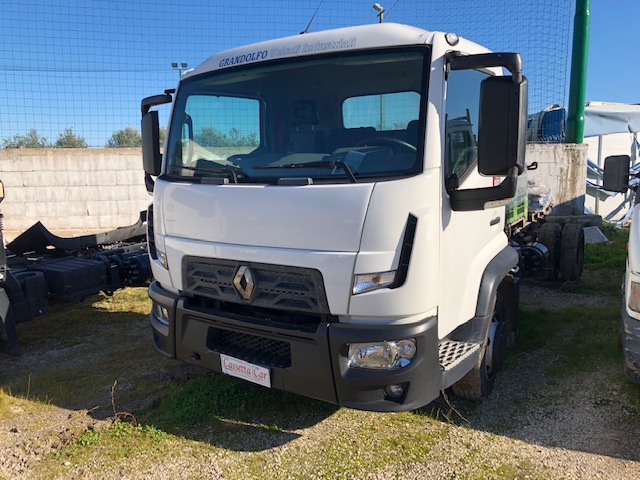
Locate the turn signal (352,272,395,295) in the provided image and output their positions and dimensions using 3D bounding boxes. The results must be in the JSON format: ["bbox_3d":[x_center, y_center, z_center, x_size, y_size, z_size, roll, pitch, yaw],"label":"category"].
[{"bbox_3d":[0.283,0.219,2.666,0.223,0.140,0.093,2,9,20],"label":"turn signal"}]

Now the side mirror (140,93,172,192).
[{"bbox_3d":[-1.191,-0.708,4.011,0.428,0.809,0.205,4,11,32],"label":"side mirror"}]

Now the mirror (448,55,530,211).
[{"bbox_3d":[0.848,-0.561,2.720,0.428,0.809,0.205,4,11,32],"label":"mirror"}]

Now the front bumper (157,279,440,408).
[{"bbox_3d":[-0.329,0.606,3.258,2.083,0.502,0.446,4,11,32],"label":"front bumper"}]

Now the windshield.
[{"bbox_3d":[-0.312,-0.721,3.133,1.981,0.735,0.242,4,-5,32],"label":"windshield"}]

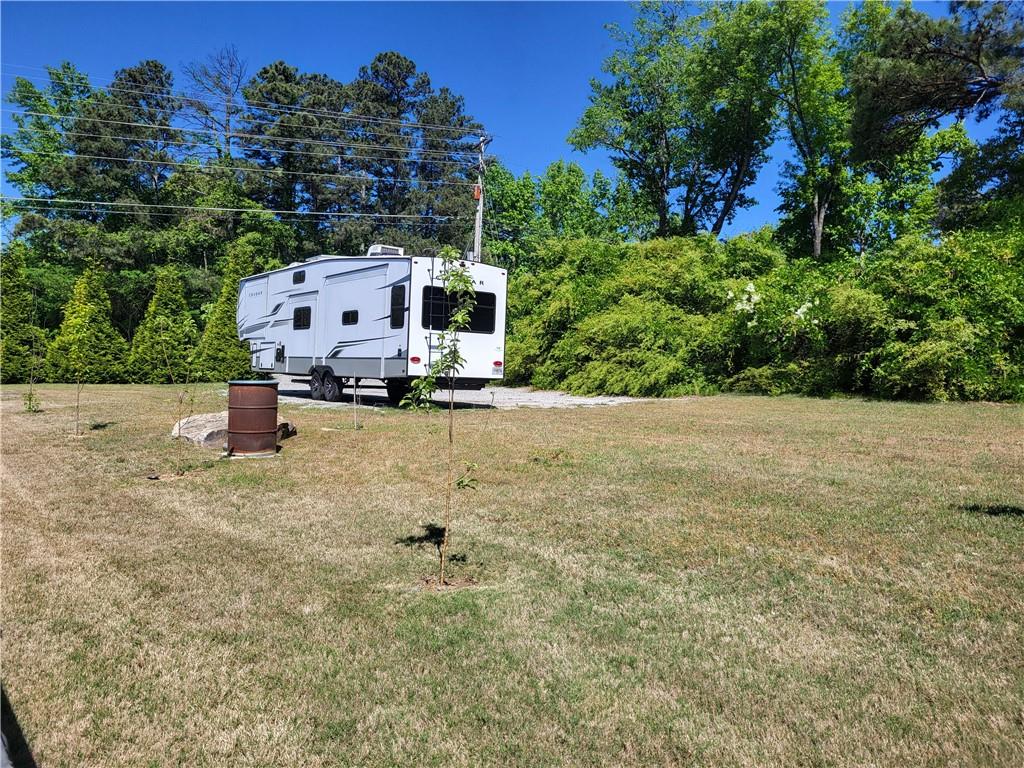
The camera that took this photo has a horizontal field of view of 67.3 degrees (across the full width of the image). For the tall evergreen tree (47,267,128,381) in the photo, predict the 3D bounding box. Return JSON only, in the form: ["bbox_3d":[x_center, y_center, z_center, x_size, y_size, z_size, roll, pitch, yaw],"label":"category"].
[{"bbox_3d":[-14.295,-2.004,25.900,2.750,3.900,2.700,2,1,0],"label":"tall evergreen tree"}]

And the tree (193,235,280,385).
[{"bbox_3d":[-10.064,-2.815,28.300,3.200,5.400,3.000,2,1,0],"label":"tree"}]

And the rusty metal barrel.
[{"bbox_3d":[-3.094,0.403,9.170,0.600,0.880,0.600,2,1,0],"label":"rusty metal barrel"}]

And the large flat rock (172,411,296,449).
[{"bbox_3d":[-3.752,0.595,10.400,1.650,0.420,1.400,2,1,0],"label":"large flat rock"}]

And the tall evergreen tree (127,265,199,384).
[{"bbox_3d":[-12.133,-2.066,26.700,2.500,4.100,2.500,2,1,0],"label":"tall evergreen tree"}]

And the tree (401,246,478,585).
[{"bbox_3d":[-0.418,0.184,4.500,0.450,1.960,0.420,2,1,0],"label":"tree"}]

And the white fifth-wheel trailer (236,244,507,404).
[{"bbox_3d":[-4.586,-1.568,21.348,2.500,3.980,11.700,1,1,-37],"label":"white fifth-wheel trailer"}]

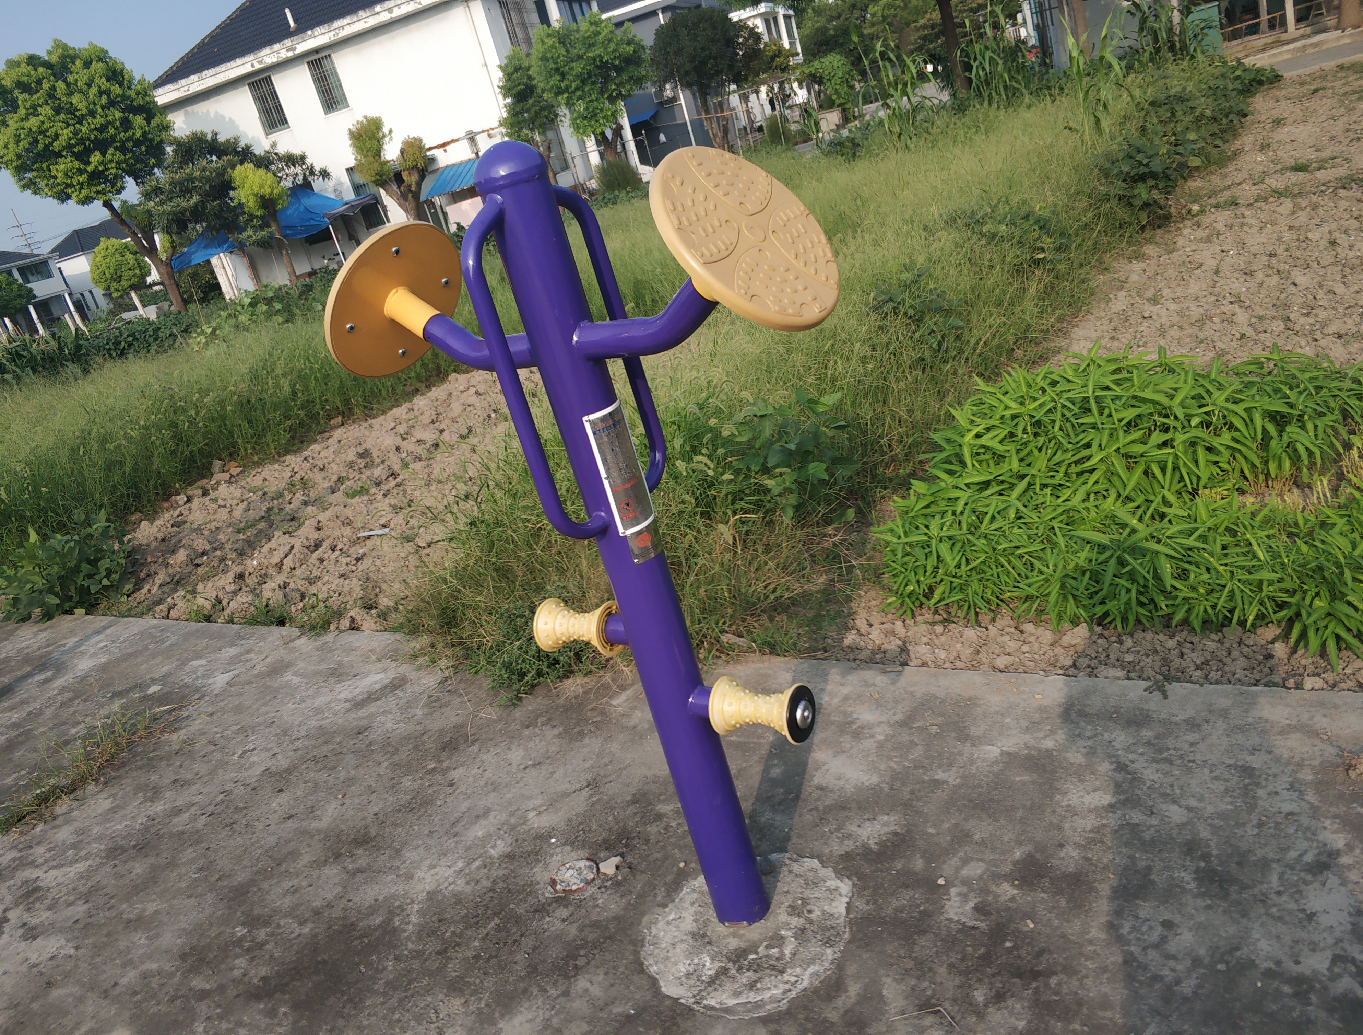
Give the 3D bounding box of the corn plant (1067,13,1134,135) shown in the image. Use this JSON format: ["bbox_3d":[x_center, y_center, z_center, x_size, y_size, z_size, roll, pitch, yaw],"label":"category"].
[{"bbox_3d":[4.628,-4.941,12.159,0.750,1.500,0.700,-8,21,23],"label":"corn plant"}]

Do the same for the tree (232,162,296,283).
[{"bbox_3d":[-9.272,-6.579,24.529,1.350,3.000,1.350,-21,20,-14],"label":"tree"}]

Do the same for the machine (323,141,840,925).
[{"bbox_3d":[-0.086,0.111,2.108,1.090,1.650,0.350,0,25,40],"label":"machine"}]

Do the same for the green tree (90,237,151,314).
[{"bbox_3d":[-17.133,-7.377,33.580,1.850,2.700,1.850,-24,20,-21],"label":"green tree"}]

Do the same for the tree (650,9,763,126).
[{"bbox_3d":[0.955,-12.675,31.344,3.050,4.050,3.000,-14,19,7],"label":"tree"}]

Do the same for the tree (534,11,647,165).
[{"bbox_3d":[-2.142,-10.567,27.322,2.950,4.200,2.900,-16,19,2],"label":"tree"}]

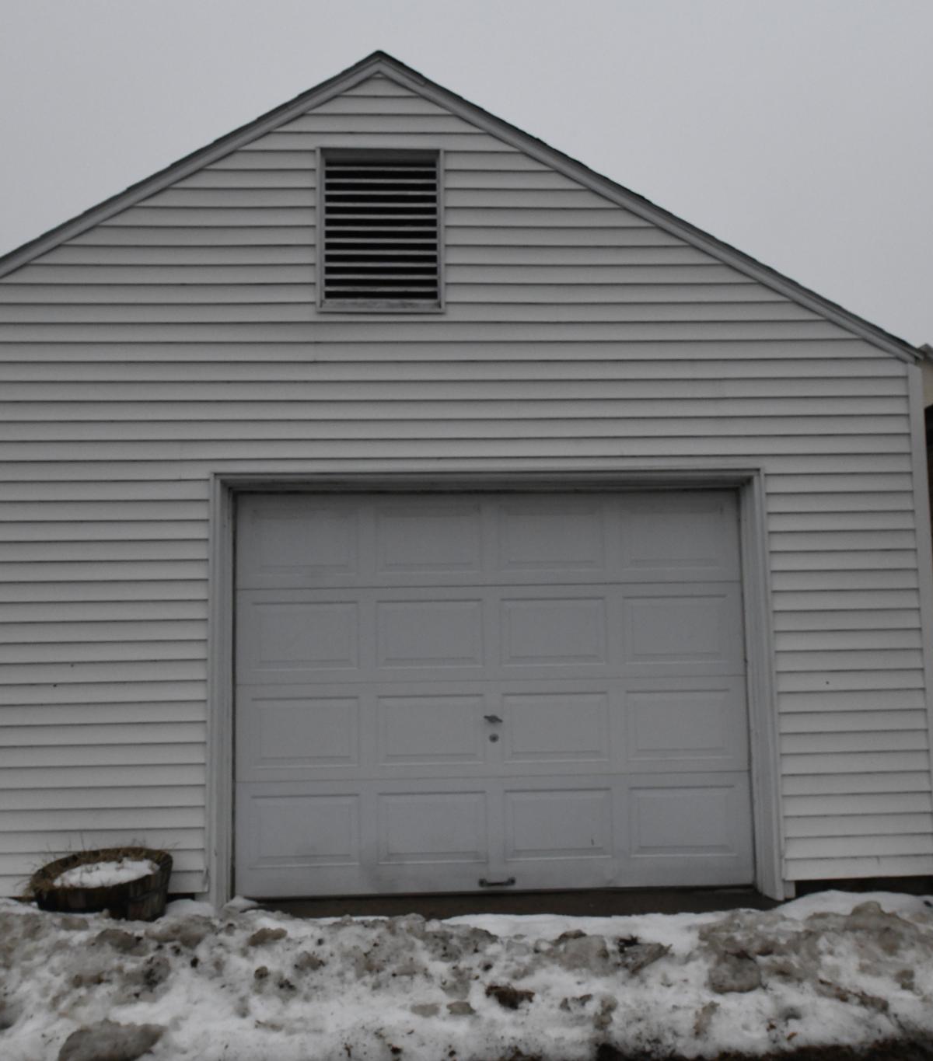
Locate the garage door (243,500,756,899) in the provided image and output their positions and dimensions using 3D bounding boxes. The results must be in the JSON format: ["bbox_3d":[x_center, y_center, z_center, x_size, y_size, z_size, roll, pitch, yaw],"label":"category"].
[{"bbox_3d":[0.147,0.844,5.694,2.740,2.130,0.050,-1,-5,-3],"label":"garage door"}]

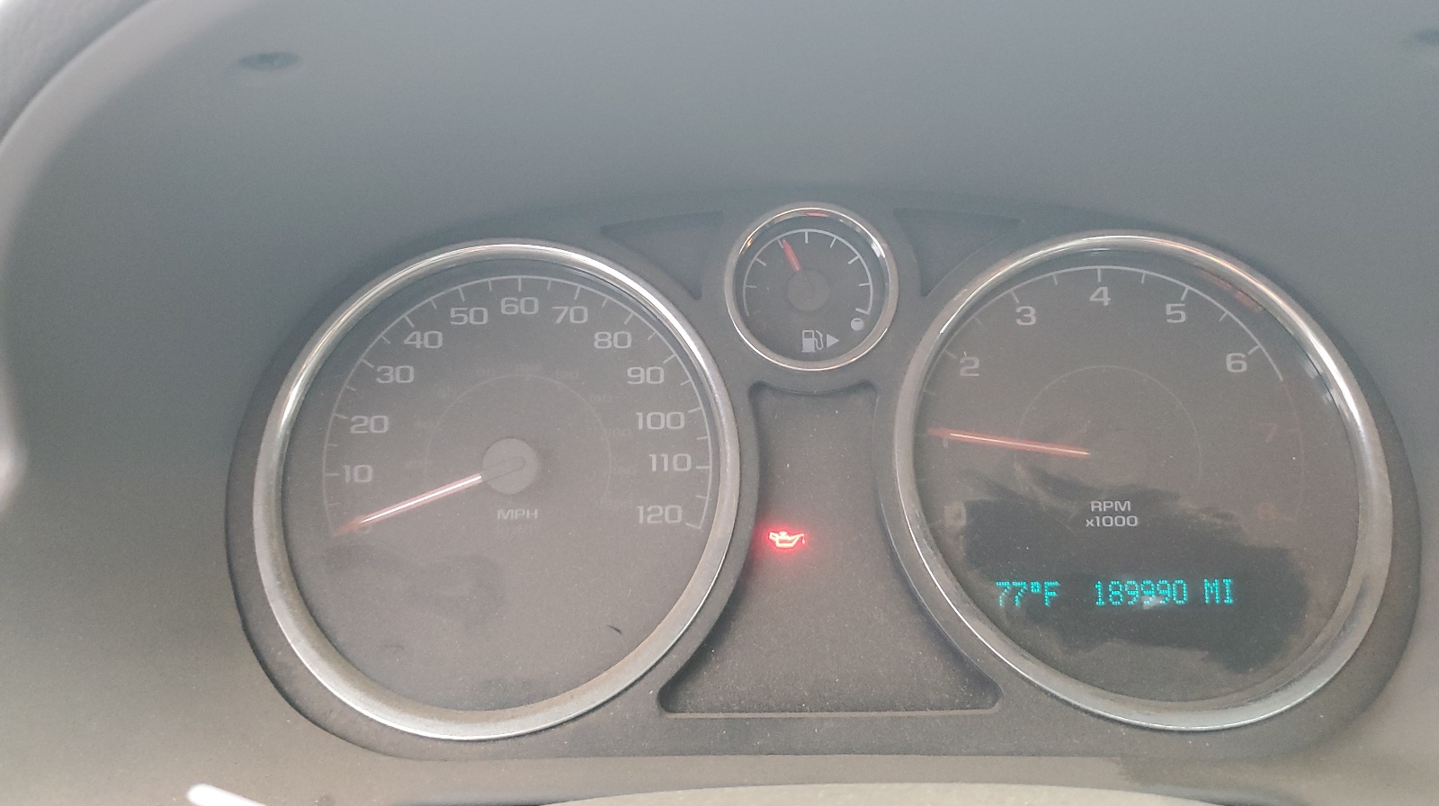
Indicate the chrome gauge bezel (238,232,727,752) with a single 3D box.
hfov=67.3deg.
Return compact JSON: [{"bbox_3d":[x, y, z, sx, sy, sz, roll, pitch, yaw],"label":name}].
[{"bbox_3d":[-0.054,0.016,0.263,0.118,0.122,0.022,-1,-16,0],"label":"chrome gauge bezel"}]

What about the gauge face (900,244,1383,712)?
[{"bbox_3d":[0.104,0.015,0.266,0.116,0.119,0.022,-1,-15,0],"label":"gauge face"}]

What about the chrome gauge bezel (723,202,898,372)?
[{"bbox_3d":[0.024,-0.029,0.277,0.043,0.043,0.015,-1,-11,0],"label":"chrome gauge bezel"}]

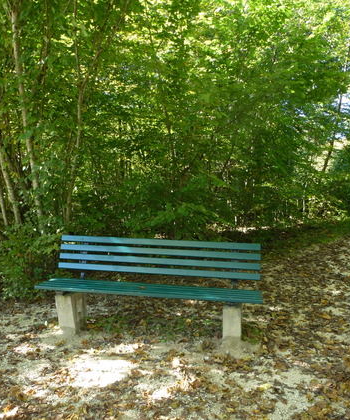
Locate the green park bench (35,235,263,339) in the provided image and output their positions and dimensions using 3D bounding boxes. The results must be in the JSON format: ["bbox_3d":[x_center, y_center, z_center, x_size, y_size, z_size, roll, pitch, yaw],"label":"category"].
[{"bbox_3d":[-0.213,0.695,3.530,1.950,0.765,0.590,2,7,10],"label":"green park bench"}]

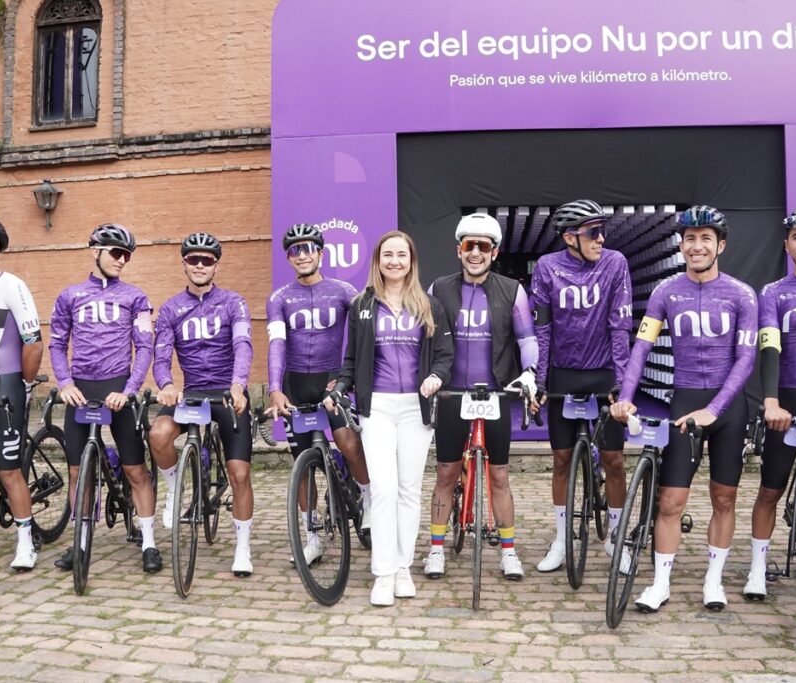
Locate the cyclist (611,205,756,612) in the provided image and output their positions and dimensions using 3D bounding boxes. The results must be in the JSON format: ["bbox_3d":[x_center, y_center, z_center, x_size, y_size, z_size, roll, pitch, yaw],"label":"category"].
[{"bbox_3d":[1.235,0.261,3.240,0.560,1.735,0.610,0,0,22],"label":"cyclist"}]

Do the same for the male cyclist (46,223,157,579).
[{"bbox_3d":[-1.460,0.271,3.800,0.530,1.725,0.560,0,0,-10],"label":"male cyclist"}]

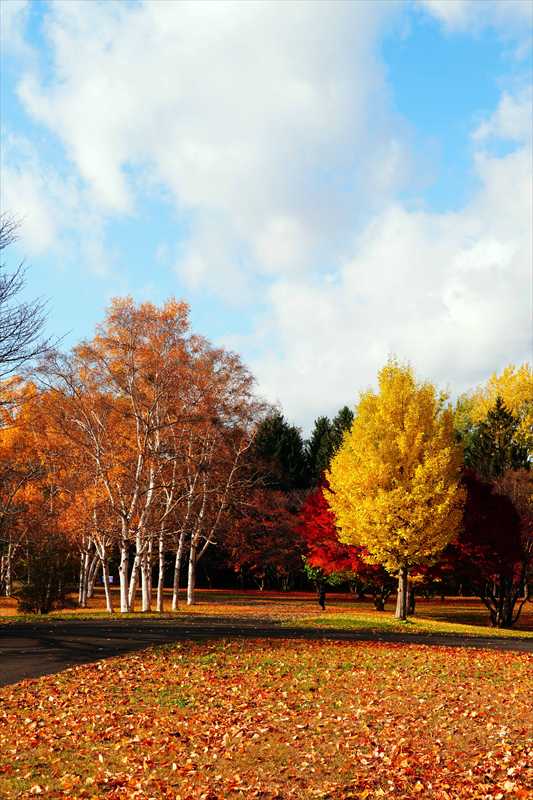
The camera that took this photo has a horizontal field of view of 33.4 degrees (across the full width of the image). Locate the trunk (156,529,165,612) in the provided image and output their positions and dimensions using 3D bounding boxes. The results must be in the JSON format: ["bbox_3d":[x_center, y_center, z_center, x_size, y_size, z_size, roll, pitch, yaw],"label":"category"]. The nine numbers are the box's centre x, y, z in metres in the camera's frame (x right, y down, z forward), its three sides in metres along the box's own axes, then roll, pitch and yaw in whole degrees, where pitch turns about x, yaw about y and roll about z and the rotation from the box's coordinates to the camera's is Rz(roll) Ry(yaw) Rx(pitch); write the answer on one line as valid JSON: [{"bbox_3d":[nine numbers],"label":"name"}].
[{"bbox_3d":[-4.414,7.148,37.338,0.340,3.466,0.340,0,-11,0],"label":"trunk"}]

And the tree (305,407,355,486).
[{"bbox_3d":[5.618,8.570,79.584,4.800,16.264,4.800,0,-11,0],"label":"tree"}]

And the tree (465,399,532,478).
[{"bbox_3d":[16.434,6.484,63.354,4.777,13.746,4.900,0,-11,0],"label":"tree"}]

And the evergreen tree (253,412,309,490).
[{"bbox_3d":[1.182,8.503,76.471,5.000,15.103,5.000,0,-11,0],"label":"evergreen tree"}]

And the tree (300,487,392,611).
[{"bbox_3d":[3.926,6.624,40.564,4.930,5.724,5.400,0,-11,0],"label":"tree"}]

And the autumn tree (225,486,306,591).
[{"bbox_3d":[-0.127,8.822,56.627,5.098,6.365,5.200,0,-11,0],"label":"autumn tree"}]

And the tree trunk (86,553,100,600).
[{"bbox_3d":[-9.734,9.976,50.259,0.750,2.663,0.500,0,-11,0],"label":"tree trunk"}]

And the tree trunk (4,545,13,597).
[{"bbox_3d":[-15.766,10.441,54.301,0.489,3.061,0.420,0,-11,0],"label":"tree trunk"}]

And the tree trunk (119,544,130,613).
[{"bbox_3d":[-5.913,7.436,37.281,0.440,2.880,0.400,0,-11,0],"label":"tree trunk"}]

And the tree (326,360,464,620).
[{"bbox_3d":[4.782,3.200,32.938,5.115,9.523,5.000,0,-11,0],"label":"tree"}]

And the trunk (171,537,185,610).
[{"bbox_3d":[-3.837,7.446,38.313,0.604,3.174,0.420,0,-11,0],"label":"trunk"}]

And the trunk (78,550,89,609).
[{"bbox_3d":[-8.496,8.302,41.255,0.464,2.594,0.400,0,-11,0],"label":"trunk"}]

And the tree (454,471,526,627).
[{"bbox_3d":[8.418,5.728,34.584,3.200,5.991,3.200,0,-11,0],"label":"tree"}]

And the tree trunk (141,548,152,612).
[{"bbox_3d":[-4.997,7.559,37.256,0.420,2.630,0.400,0,-11,0],"label":"tree trunk"}]

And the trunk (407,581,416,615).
[{"bbox_3d":[6.201,8.518,38.147,0.400,1.509,0.380,0,-11,0],"label":"trunk"}]

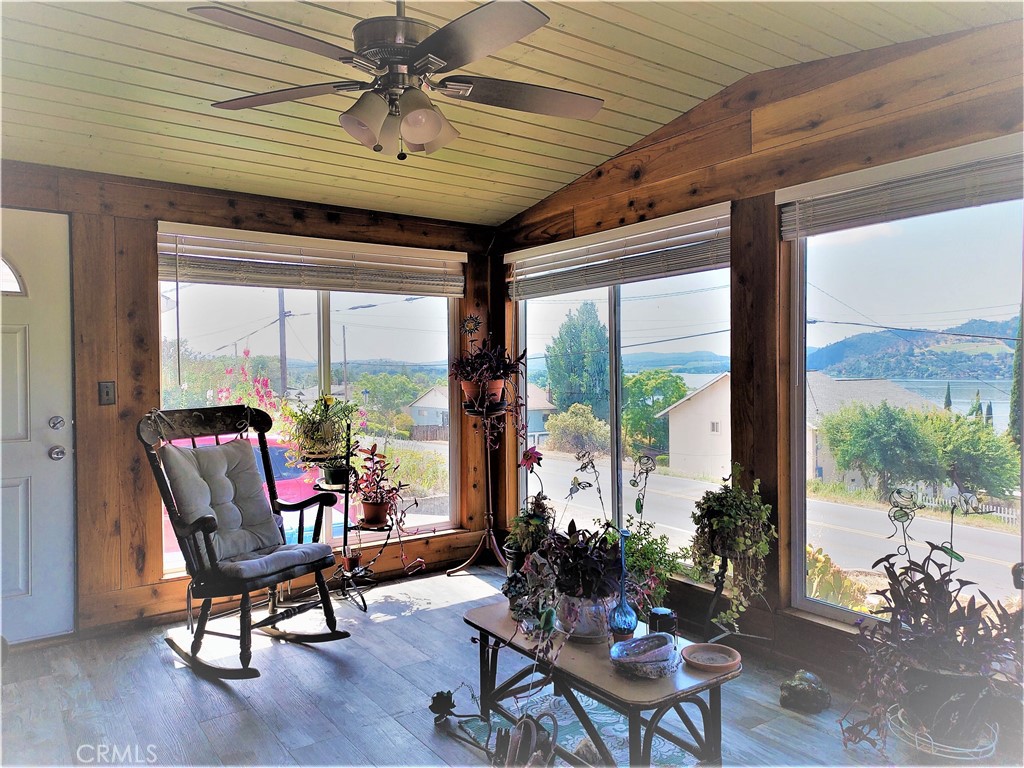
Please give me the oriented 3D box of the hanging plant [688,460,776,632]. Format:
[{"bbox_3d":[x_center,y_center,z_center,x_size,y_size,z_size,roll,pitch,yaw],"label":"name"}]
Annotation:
[{"bbox_3d":[0.905,0.668,2.900,0.350,0.700,0.330,0,1,17],"label":"hanging plant"}]

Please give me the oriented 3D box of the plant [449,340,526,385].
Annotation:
[{"bbox_3d":[-0.155,-0.136,4.500,0.490,0.285,0.430,0,1,0],"label":"plant"}]

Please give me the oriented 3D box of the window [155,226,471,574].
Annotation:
[{"bbox_3d":[-1.073,0.067,4.207,1.830,1.830,0.110,-1,1,-35],"label":"window"}]

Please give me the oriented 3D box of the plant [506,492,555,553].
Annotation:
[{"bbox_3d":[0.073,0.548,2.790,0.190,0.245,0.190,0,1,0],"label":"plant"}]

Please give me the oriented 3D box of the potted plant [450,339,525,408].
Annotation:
[{"bbox_3d":[-0.157,-0.067,4.540,0.460,0.450,0.410,0,1,-2],"label":"potted plant"}]

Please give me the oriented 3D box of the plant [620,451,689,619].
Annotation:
[{"bbox_3d":[0.586,0.699,2.980,0.350,0.800,0.340,0,1,0],"label":"plant"}]

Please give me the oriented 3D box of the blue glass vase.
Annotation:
[{"bbox_3d":[0.380,0.680,2.420,0.100,0.370,0.100,0,1,0],"label":"blue glass vase"}]

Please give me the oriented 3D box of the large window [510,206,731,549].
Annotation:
[{"bbox_3d":[0.542,0.051,4.020,0.110,1.820,1.820,-1,1,-35],"label":"large window"}]

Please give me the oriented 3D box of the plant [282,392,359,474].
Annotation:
[{"bbox_3d":[-1.085,0.284,4.000,0.420,0.440,0.390,-1,1,-15],"label":"plant"}]

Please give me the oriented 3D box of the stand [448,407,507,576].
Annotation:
[{"bbox_3d":[-0.156,0.678,4.520,0.430,1.050,0.430,0,1,0],"label":"stand"}]

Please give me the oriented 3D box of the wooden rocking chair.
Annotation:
[{"bbox_3d":[-1.228,0.681,3.380,0.720,1.130,0.680,0,1,30],"label":"wooden rocking chair"}]

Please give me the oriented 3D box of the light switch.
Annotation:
[{"bbox_3d":[-1.999,0.049,3.509,0.072,0.117,0.018,-1,1,-35],"label":"light switch"}]

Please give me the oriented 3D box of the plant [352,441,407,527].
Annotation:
[{"bbox_3d":[-0.745,0.569,4.020,0.310,0.470,0.290,0,1,-11],"label":"plant"}]

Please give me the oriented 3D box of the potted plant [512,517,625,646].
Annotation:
[{"bbox_3d":[0.195,0.671,2.450,0.380,0.420,0.340,0,1,0],"label":"potted plant"}]

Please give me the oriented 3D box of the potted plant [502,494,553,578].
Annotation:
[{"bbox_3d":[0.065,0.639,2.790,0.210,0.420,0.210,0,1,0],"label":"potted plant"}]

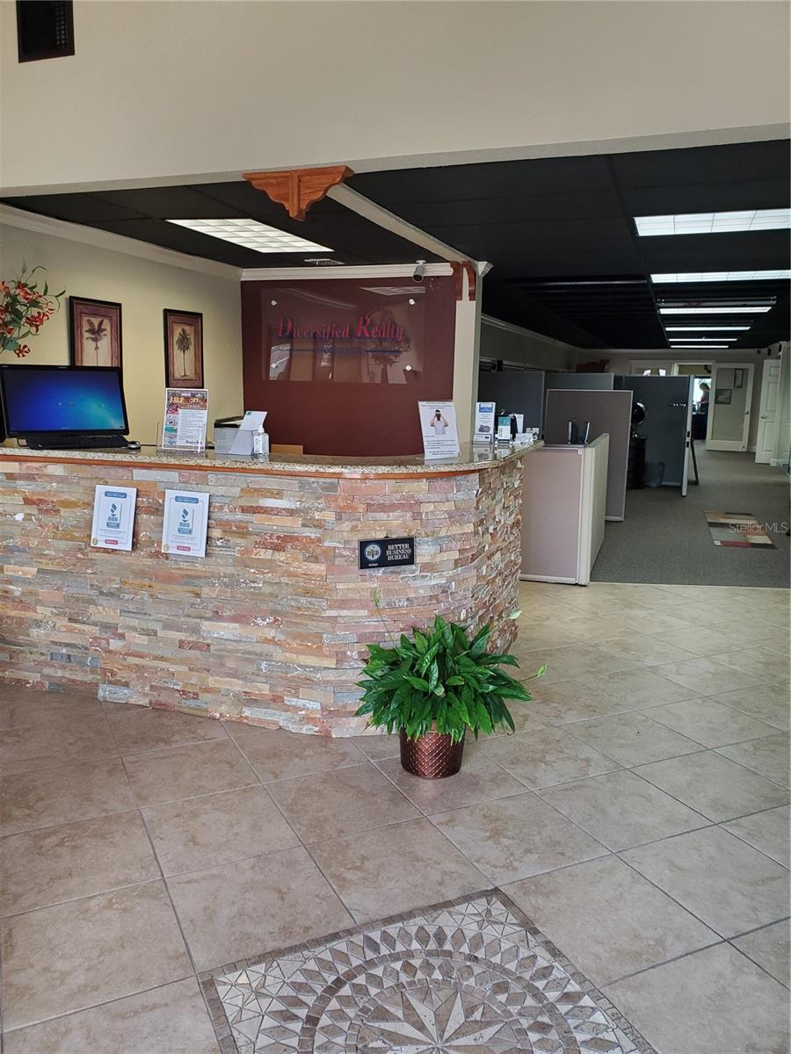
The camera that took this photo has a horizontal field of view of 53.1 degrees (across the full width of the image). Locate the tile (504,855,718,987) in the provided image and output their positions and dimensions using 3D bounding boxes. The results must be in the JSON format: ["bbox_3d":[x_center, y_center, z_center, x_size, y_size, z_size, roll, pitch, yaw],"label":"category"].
[{"bbox_3d":[0.564,1.038,2.118,0.415,0.010,0.415,-4,11,-25],"label":"tile"}]

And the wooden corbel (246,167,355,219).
[{"bbox_3d":[-0.430,-1.485,3.569,0.490,0.195,0.125,4,10,19],"label":"wooden corbel"}]

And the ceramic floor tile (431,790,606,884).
[{"bbox_3d":[0.381,0.972,2.491,0.415,0.010,0.415,-4,11,-25],"label":"ceramic floor tile"}]

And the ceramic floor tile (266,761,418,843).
[{"bbox_3d":[-0.179,0.928,2.683,0.415,0.010,0.415,-4,11,-25],"label":"ceramic floor tile"}]

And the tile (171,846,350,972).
[{"bbox_3d":[-0.411,1.113,2.328,0.452,0.010,0.452,-4,11,-25],"label":"tile"}]

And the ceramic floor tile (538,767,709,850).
[{"bbox_3d":[0.828,1.033,2.908,0.452,0.010,0.452,-4,11,-25],"label":"ceramic floor tile"}]

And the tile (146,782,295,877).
[{"bbox_3d":[-0.556,0.952,2.505,0.415,0.010,0.415,-4,11,-25],"label":"tile"}]

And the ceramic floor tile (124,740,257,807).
[{"bbox_3d":[-0.741,0.885,2.876,0.415,0.010,0.415,-4,11,-25],"label":"ceramic floor tile"}]

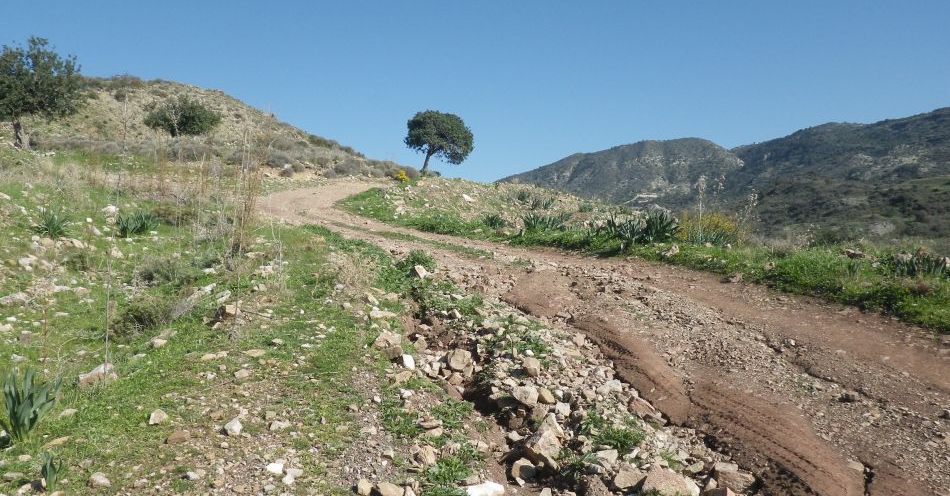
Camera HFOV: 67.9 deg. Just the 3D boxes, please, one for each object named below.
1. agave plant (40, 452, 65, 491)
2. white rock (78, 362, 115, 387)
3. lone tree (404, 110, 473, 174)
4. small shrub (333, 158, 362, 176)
[{"bbox_3d":[-2.007,1.062,3.350,0.114,0.190,0.100,0,2,0],"label":"agave plant"},{"bbox_3d":[-2.944,0.998,5.500,0.290,0.155,0.210,-1,1,-28],"label":"white rock"},{"bbox_3d":[-2.484,-7.249,48.000,4.600,4.300,4.500,0,1,-3],"label":"lone tree"},{"bbox_3d":[-6.509,-4.161,36.000,1.531,0.919,1.302,0,-2,0],"label":"small shrub"}]

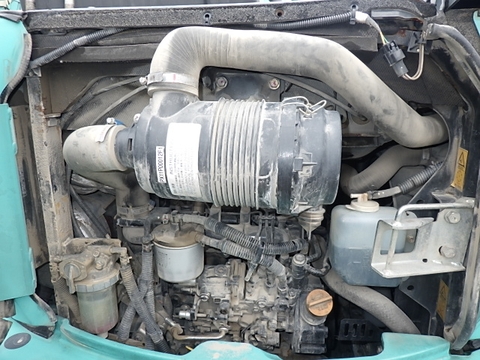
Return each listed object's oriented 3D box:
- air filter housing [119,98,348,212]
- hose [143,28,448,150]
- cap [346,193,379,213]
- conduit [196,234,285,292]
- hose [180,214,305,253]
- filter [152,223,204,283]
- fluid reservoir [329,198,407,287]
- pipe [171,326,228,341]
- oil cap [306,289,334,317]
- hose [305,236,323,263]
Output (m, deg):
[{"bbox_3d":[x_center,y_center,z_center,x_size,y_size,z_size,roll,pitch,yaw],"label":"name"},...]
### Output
[{"bbox_3d":[-0.019,-0.039,0.640,0.345,0.176,0.172,2,15,7],"label":"air filter housing"},{"bbox_3d":[0.093,-0.150,0.625,0.440,0.180,0.110,2,15,7],"label":"hose"},{"bbox_3d":[0.219,0.042,0.695,0.053,0.028,0.050,2,15,7],"label":"cap"},{"bbox_3d":[0.004,0.142,0.675,0.145,0.085,0.045,2,15,7],"label":"conduit"},{"bbox_3d":[0.004,0.094,0.670,0.208,0.058,0.045,2,15,7],"label":"hose"},{"bbox_3d":[-0.104,0.121,0.655,0.082,0.086,0.082,2,15,7],"label":"filter"},{"bbox_3d":[0.226,0.110,0.695,0.115,0.146,0.085,2,15,7],"label":"fluid reservoir"},{"bbox_3d":[-0.075,0.285,0.720,0.105,0.022,0.028,2,15,7],"label":"pipe"},{"bbox_3d":[0.143,0.218,0.690,0.048,0.024,0.048,8,56,5],"label":"oil cap"},{"bbox_3d":[0.131,0.123,0.690,0.030,0.042,0.030,2,15,7],"label":"hose"}]

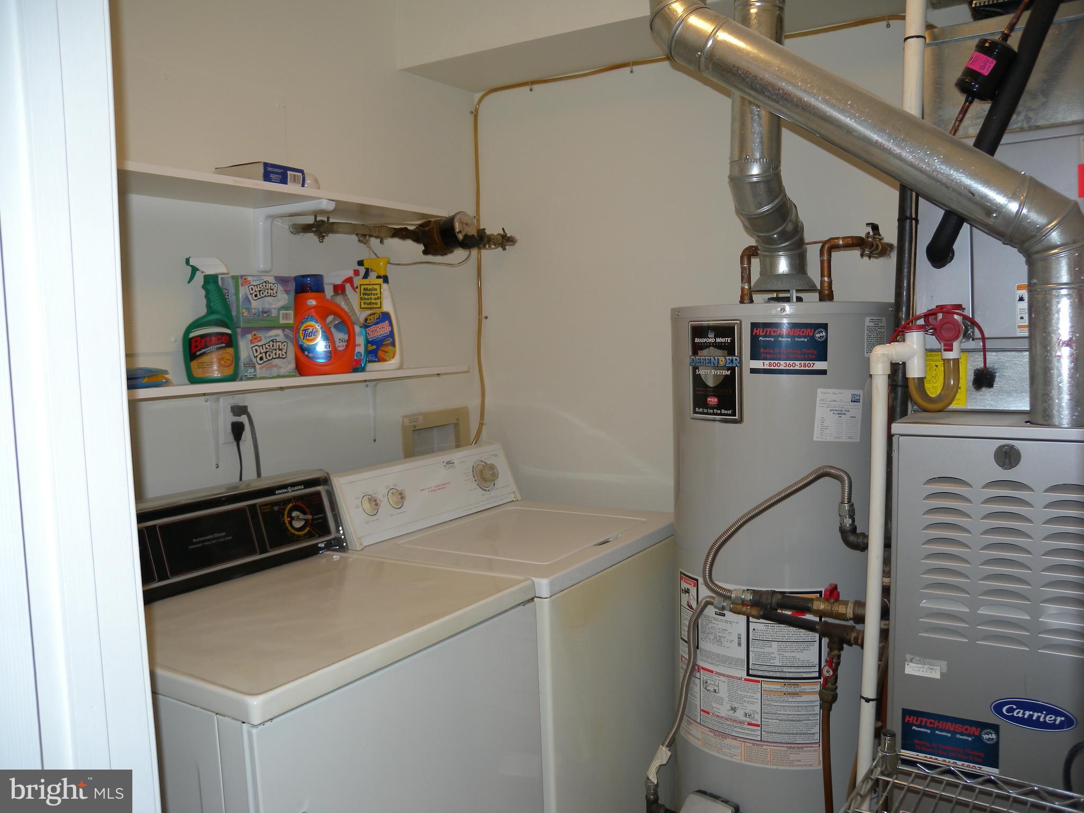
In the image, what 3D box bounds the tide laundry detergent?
[{"bbox_3d":[-0.522,-0.194,2.103,0.088,0.240,0.156,3,7,44],"label":"tide laundry detergent"}]

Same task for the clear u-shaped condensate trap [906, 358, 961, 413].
[{"bbox_3d":[0.755,-0.042,1.690,0.098,0.105,0.032,0,5,12],"label":"clear u-shaped condensate trap"}]

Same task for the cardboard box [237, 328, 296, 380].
[{"bbox_3d":[-0.620,-0.116,1.928,0.071,0.112,0.133,2,6,36],"label":"cardboard box"}]

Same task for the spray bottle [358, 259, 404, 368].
[{"bbox_3d":[-0.419,-0.238,2.270,0.108,0.284,0.064,-3,5,-14],"label":"spray bottle"}]

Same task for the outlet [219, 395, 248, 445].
[{"bbox_3d":[-0.732,0.032,2.087,0.012,0.116,0.072,2,6,33],"label":"outlet"}]

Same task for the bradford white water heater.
[{"bbox_3d":[0.554,0.491,2.042,0.550,1.448,0.508,-6,7,-44],"label":"bradford white water heater"}]

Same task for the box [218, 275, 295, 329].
[{"bbox_3d":[-0.620,-0.227,1.920,0.075,0.111,0.133,2,6,39],"label":"box"}]

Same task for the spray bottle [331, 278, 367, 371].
[{"bbox_3d":[-0.506,-0.216,2.236,0.105,0.262,0.060,-4,6,-32],"label":"spray bottle"}]

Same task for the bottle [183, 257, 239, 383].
[{"bbox_3d":[-0.689,-0.178,1.825,0.063,0.260,0.108,3,6,40],"label":"bottle"}]

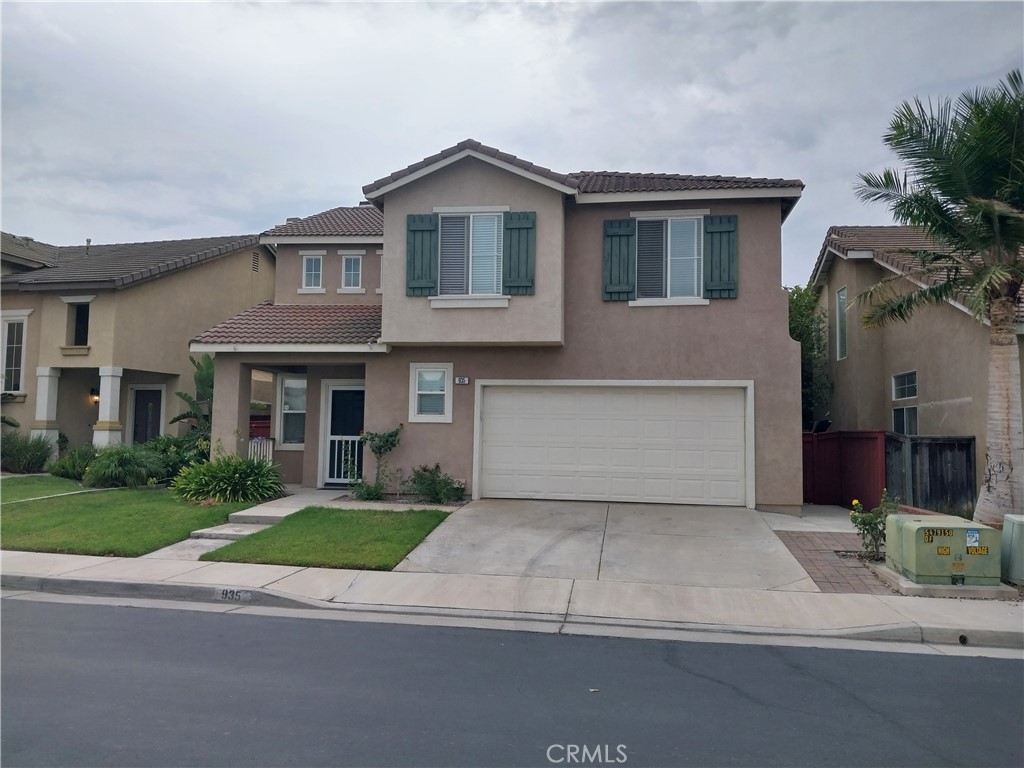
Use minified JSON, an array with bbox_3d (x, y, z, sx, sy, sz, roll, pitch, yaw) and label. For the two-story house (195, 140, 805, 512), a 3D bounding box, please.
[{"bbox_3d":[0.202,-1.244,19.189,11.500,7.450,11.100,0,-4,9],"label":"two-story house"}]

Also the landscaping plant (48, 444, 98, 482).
[{"bbox_3d":[-10.961,1.924,19.167,1.200,0.820,1.150,0,-4,9],"label":"landscaping plant"}]

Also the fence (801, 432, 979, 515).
[{"bbox_3d":[6.933,1.679,14.823,2.900,1.540,2.200,0,-4,9],"label":"fence"}]

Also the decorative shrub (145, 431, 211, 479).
[{"bbox_3d":[-7.626,1.705,17.517,1.500,1.190,1.400,0,-4,9],"label":"decorative shrub"}]

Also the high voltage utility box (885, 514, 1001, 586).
[{"bbox_3d":[5.064,1.955,9.120,0.870,0.650,1.080,0,-4,9],"label":"high voltage utility box"}]

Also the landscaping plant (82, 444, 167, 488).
[{"bbox_3d":[-8.703,1.819,17.272,1.750,0.930,1.600,0,-4,9],"label":"landscaping plant"}]

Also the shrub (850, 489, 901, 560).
[{"bbox_3d":[4.771,1.816,10.079,0.650,0.950,0.600,0,-4,9],"label":"shrub"}]

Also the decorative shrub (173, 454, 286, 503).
[{"bbox_3d":[-5.341,1.774,14.514,1.950,0.780,1.500,0,-4,9],"label":"decorative shrub"}]

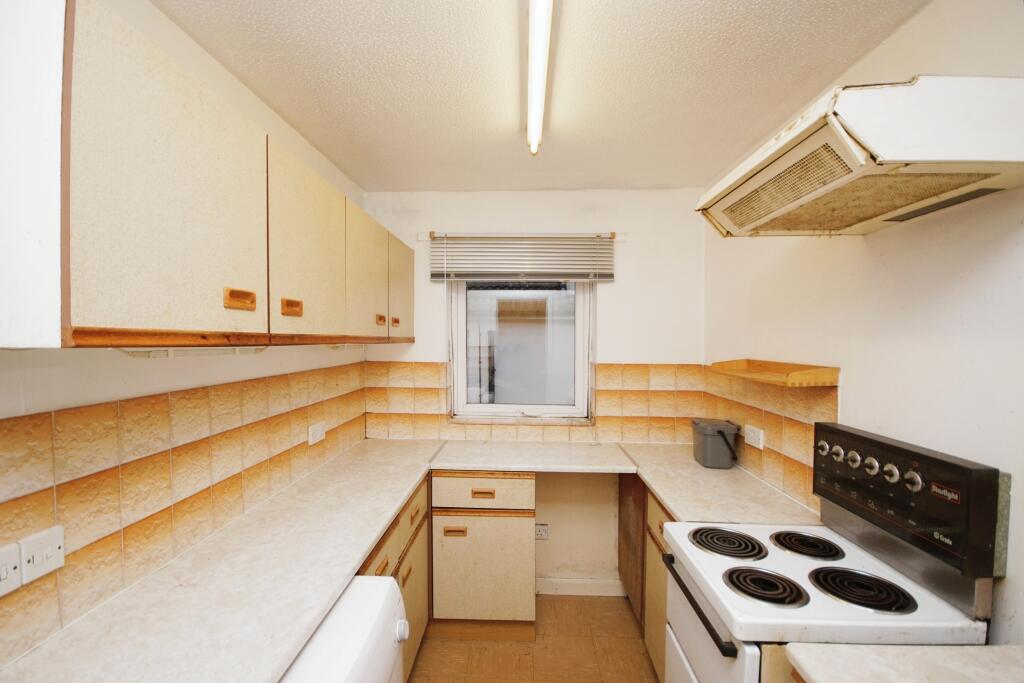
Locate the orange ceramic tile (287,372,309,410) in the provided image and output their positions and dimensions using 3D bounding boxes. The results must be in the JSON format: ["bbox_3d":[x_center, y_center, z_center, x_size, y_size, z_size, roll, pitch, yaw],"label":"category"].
[{"bbox_3d":[-0.901,0.208,1.800,0.010,0.151,0.149,0,1,3],"label":"orange ceramic tile"}]

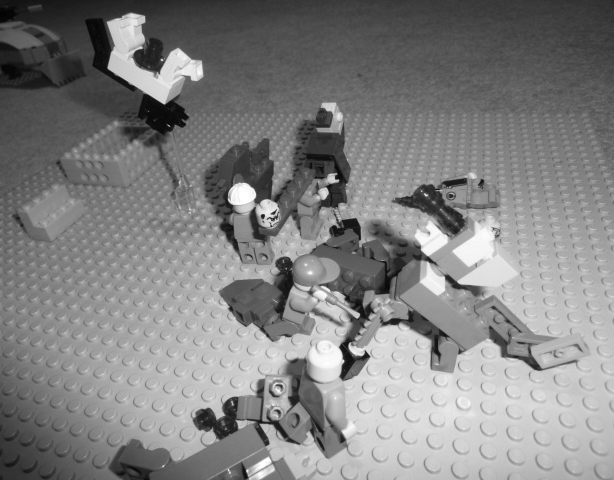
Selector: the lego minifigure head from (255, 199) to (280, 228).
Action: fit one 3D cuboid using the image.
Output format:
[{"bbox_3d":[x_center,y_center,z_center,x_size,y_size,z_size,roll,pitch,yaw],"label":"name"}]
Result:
[{"bbox_3d":[-0.018,-0.012,0.208,0.010,0.011,0.010,-5,36,4],"label":"lego minifigure head"}]

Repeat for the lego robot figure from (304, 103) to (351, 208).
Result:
[{"bbox_3d":[0.013,-0.046,0.255,0.023,0.057,0.021,3,37,15],"label":"lego robot figure"}]

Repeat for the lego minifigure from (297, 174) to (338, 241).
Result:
[{"bbox_3d":[0.006,-0.017,0.239,0.017,0.032,0.022,2,37,13],"label":"lego minifigure"}]

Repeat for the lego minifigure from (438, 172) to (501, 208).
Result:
[{"bbox_3d":[0.090,-0.027,0.254,0.032,0.009,0.019,5,38,18],"label":"lego minifigure"}]

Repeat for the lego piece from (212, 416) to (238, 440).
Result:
[{"bbox_3d":[-0.028,0.063,0.157,0.008,0.005,0.008,-5,36,4],"label":"lego piece"}]

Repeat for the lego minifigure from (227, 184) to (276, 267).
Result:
[{"bbox_3d":[-0.026,-0.009,0.224,0.022,0.043,0.015,4,38,16],"label":"lego minifigure"}]

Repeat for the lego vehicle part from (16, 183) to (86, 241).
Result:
[{"bbox_3d":[-0.155,-0.018,0.280,0.017,0.021,0.033,5,38,18],"label":"lego vehicle part"}]

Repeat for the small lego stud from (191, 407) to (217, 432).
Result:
[{"bbox_3d":[-0.035,0.062,0.158,0.008,0.008,0.005,3,-8,37],"label":"small lego stud"}]

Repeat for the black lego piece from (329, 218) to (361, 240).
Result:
[{"bbox_3d":[0.020,-0.006,0.239,0.017,0.009,0.009,5,38,18],"label":"black lego piece"}]

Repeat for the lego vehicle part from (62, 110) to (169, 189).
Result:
[{"bbox_3d":[-0.140,-0.066,0.343,0.049,0.021,0.065,5,38,18],"label":"lego vehicle part"}]

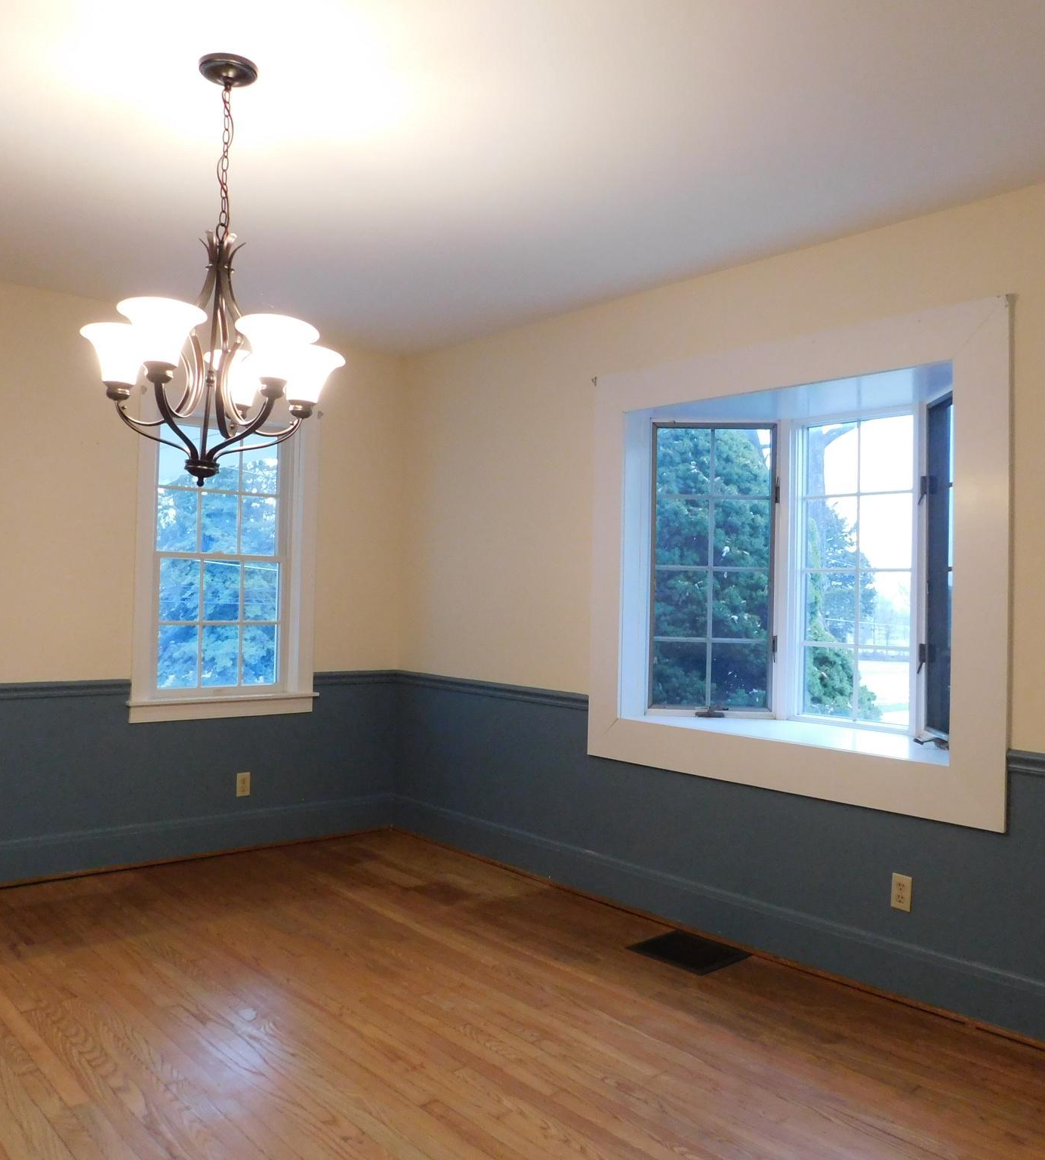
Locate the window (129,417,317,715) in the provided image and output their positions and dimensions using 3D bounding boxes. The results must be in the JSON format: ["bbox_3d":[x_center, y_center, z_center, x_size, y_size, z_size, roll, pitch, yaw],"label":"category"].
[{"bbox_3d":[-1.379,-0.109,4.912,0.960,1.520,0.110,2,-1,-41],"label":"window"}]

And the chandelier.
[{"bbox_3d":[-0.749,-0.738,2.508,0.620,1.010,0.620,2,-1,0],"label":"chandelier"}]

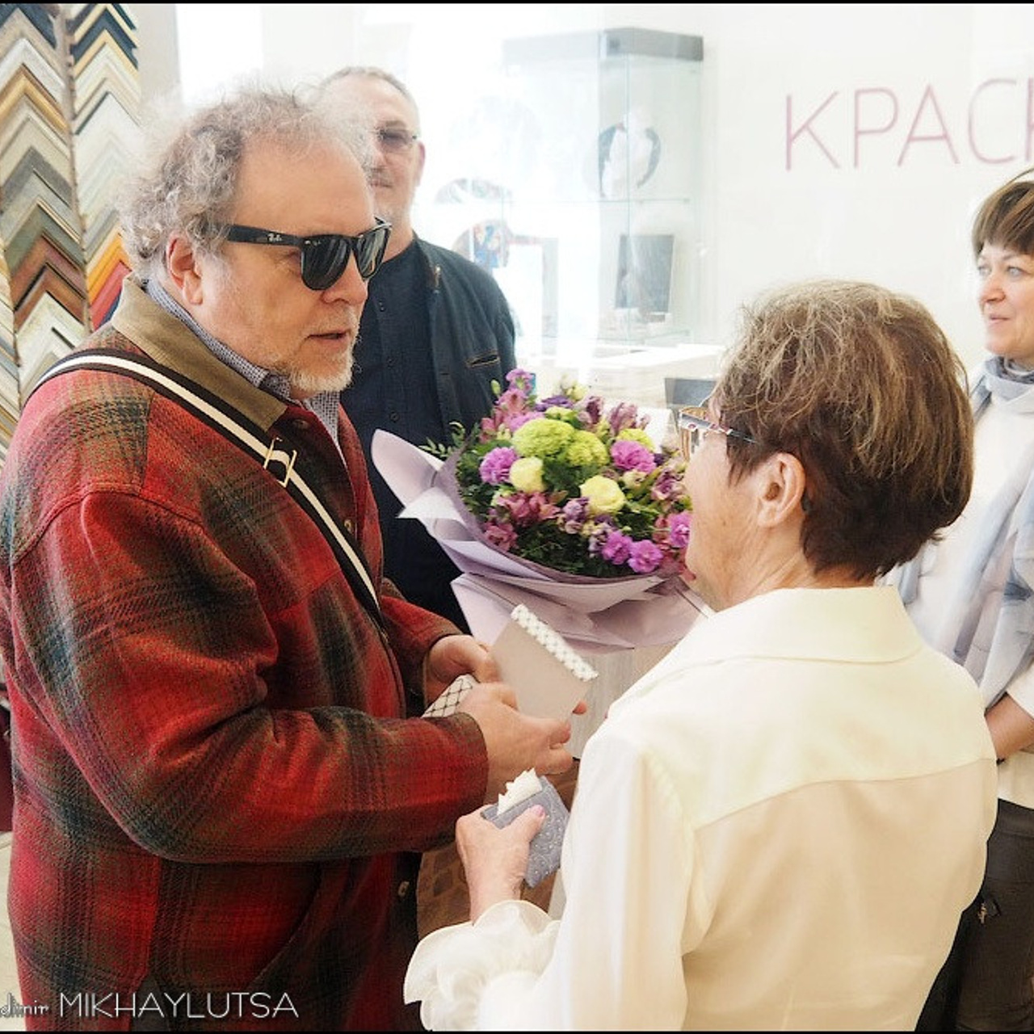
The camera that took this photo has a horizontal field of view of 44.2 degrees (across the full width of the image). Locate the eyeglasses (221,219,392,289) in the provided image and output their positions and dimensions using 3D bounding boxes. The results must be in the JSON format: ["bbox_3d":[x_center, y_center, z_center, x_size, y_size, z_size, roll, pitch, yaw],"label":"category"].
[{"bbox_3d":[-0.221,-0.248,1.185,0.148,0.052,0.148,9,19,24],"label":"eyeglasses"}]

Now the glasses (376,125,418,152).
[{"bbox_3d":[-0.221,-0.585,1.970,0.138,0.042,0.140,4,13,-7],"label":"glasses"}]

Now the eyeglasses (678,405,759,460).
[{"bbox_3d":[0.222,-0.049,1.042,0.138,0.044,0.136,25,18,30],"label":"eyeglasses"}]

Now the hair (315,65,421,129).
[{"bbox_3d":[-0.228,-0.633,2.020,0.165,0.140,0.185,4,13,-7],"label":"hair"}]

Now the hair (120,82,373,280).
[{"bbox_3d":[-0.250,-0.310,1.190,0.225,0.190,0.215,9,19,24],"label":"hair"}]

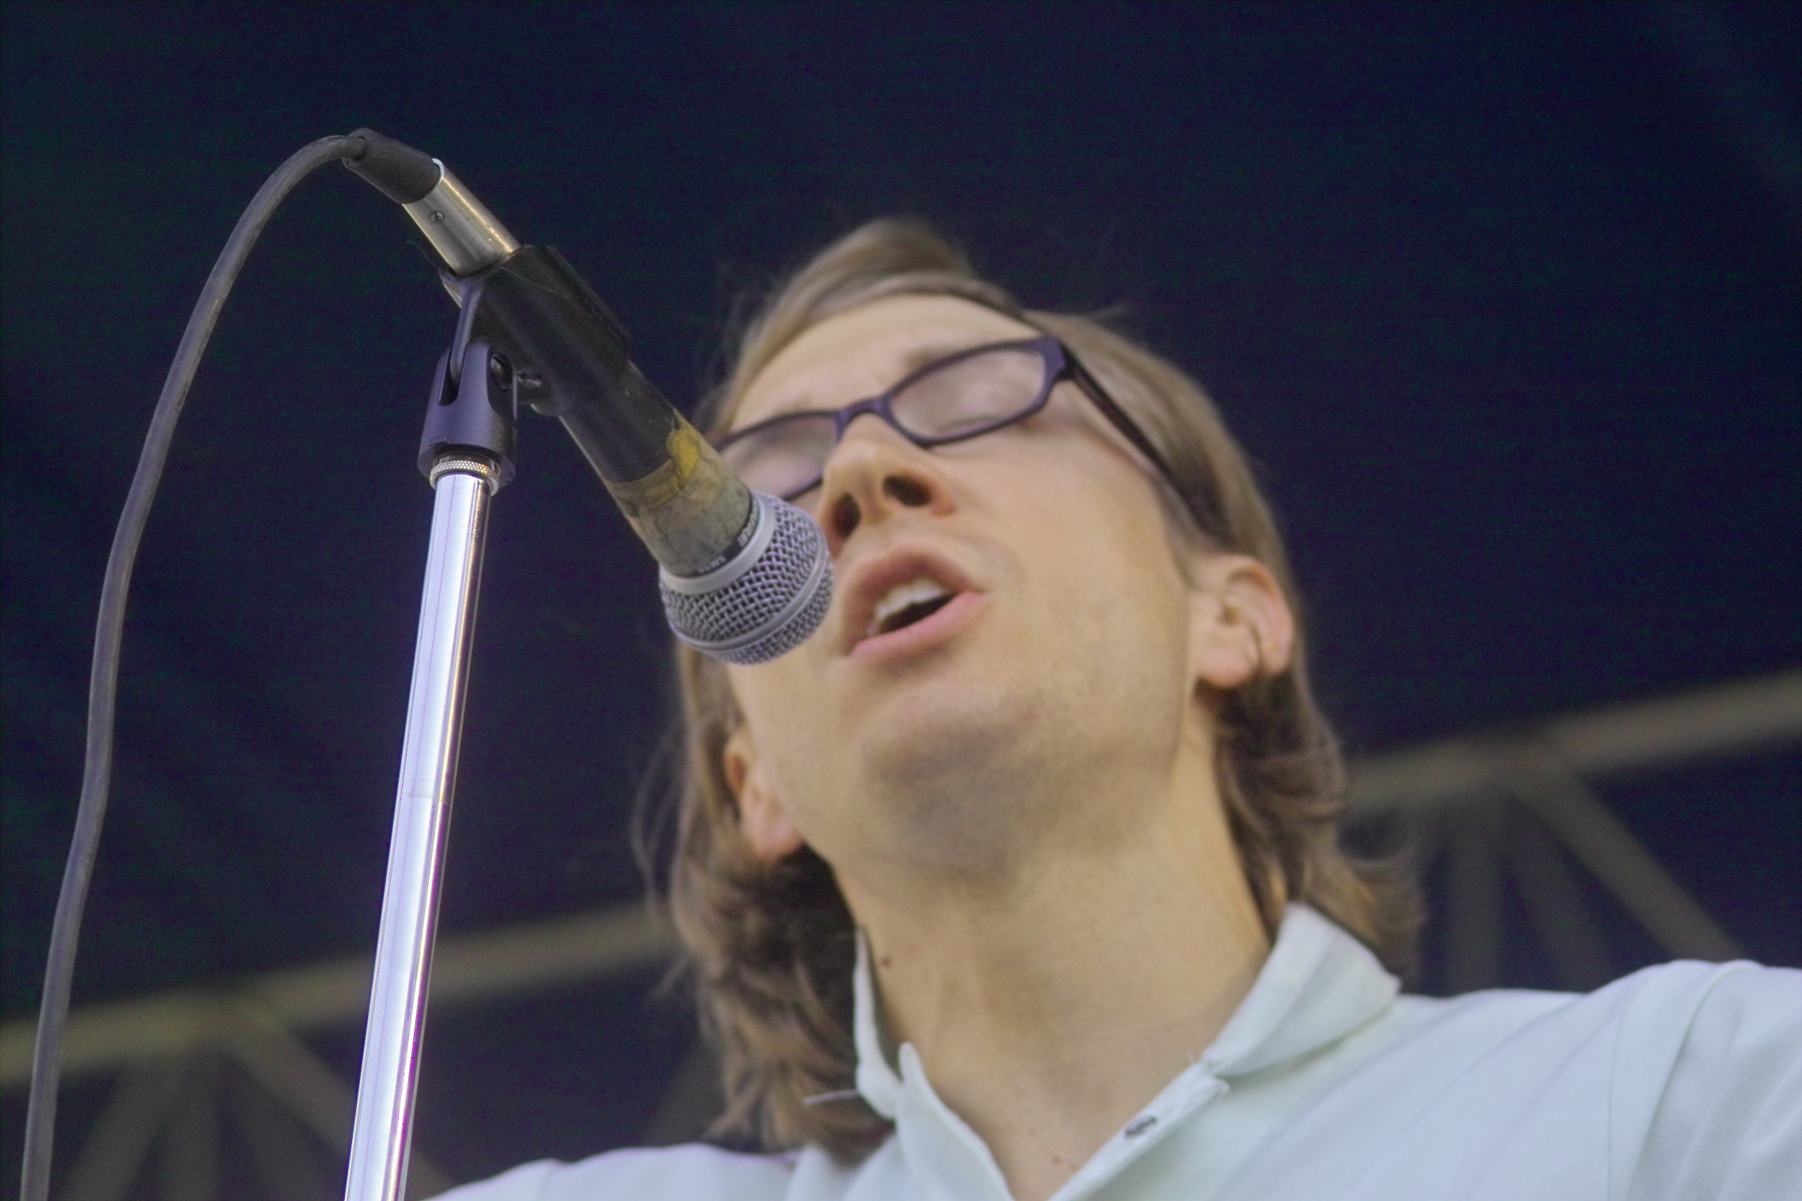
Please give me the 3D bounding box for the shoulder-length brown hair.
[{"bbox_3d":[0.033,0.026,2.700,0.215,0.250,0.200,-21,-46,9],"label":"shoulder-length brown hair"}]

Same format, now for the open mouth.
[{"bbox_3d":[0.003,0.003,2.605,0.033,0.017,0.018,-21,-46,9],"label":"open mouth"}]

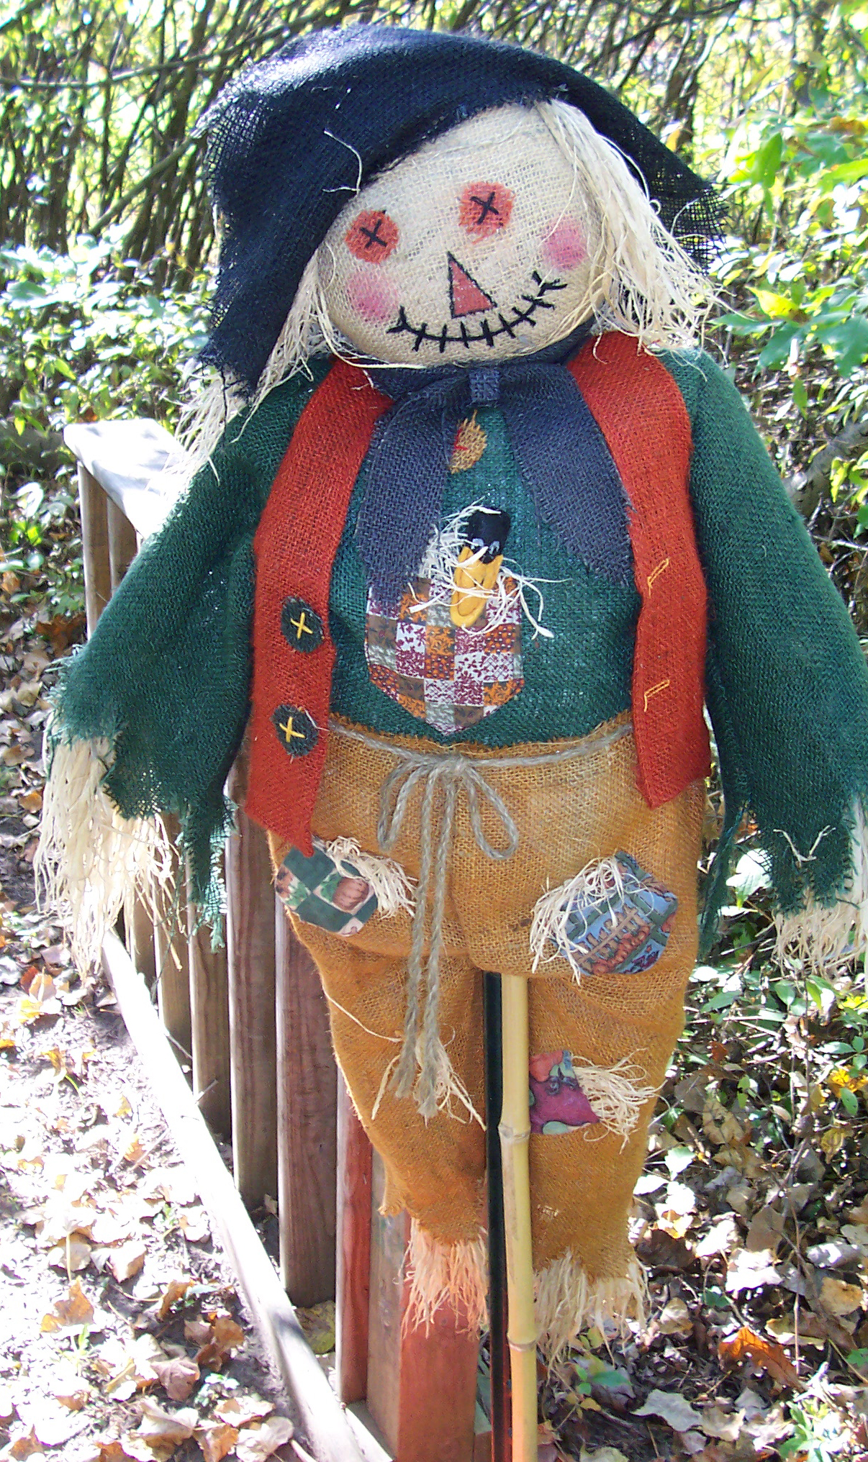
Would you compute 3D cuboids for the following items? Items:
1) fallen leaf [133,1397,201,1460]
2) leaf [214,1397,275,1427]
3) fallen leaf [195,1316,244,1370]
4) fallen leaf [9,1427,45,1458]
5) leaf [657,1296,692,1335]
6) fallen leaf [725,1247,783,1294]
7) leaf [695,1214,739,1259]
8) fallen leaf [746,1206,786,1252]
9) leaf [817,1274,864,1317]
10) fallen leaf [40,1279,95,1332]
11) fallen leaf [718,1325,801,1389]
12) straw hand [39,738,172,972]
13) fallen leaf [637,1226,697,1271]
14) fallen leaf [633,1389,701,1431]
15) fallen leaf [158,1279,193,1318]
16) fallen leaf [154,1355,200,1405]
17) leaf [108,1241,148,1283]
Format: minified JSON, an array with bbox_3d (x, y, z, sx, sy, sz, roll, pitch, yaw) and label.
[{"bbox_3d":[-0.318,0.826,1.849,0.081,0.028,0.074,-3,23,-11],"label":"fallen leaf"},{"bbox_3d":[-0.221,0.787,1.810,0.051,0.020,0.035,12,25,22],"label":"leaf"},{"bbox_3d":[-0.257,0.744,1.901,0.040,0.025,0.068,8,24,14],"label":"fallen leaf"},{"bbox_3d":[-0.477,0.834,1.832,0.042,0.018,0.033,-5,24,-17],"label":"fallen leaf"},{"bbox_3d":[0.297,0.726,1.939,0.039,0.025,0.047,3,23,3],"label":"leaf"},{"bbox_3d":[0.434,0.731,2.118,0.077,0.020,0.075,8,23,14],"label":"fallen leaf"},{"bbox_3d":[0.395,0.704,2.178,0.085,0.020,0.050,-12,27,-31],"label":"leaf"},{"bbox_3d":[0.445,0.666,2.081,0.042,0.030,0.077,11,25,20],"label":"fallen leaf"},{"bbox_3d":[0.540,0.751,2.077,0.062,0.020,0.066,9,24,18],"label":"leaf"},{"bbox_3d":[-0.476,0.747,2.033,0.071,0.025,0.074,-4,23,-15],"label":"fallen leaf"},{"bbox_3d":[0.394,0.750,1.877,0.105,0.035,0.055,10,25,19],"label":"fallen leaf"},{"bbox_3d":[-0.264,0.099,1.270,0.105,0.180,0.075,2,23,0],"label":"straw hand"},{"bbox_3d":[0.319,0.712,2.147,0.083,0.025,0.063,6,23,10],"label":"fallen leaf"},{"bbox_3d":[0.273,0.784,1.810,0.071,0.020,0.042,12,25,21],"label":"fallen leaf"},{"bbox_3d":[-0.327,0.714,1.967,0.032,0.025,0.055,6,24,9],"label":"fallen leaf"},{"bbox_3d":[-0.317,0.798,1.924,0.059,0.022,0.062,-3,23,-10],"label":"fallen leaf"},{"bbox_3d":[-0.396,0.688,2.026,0.047,0.022,0.058,-3,24,-10],"label":"leaf"}]

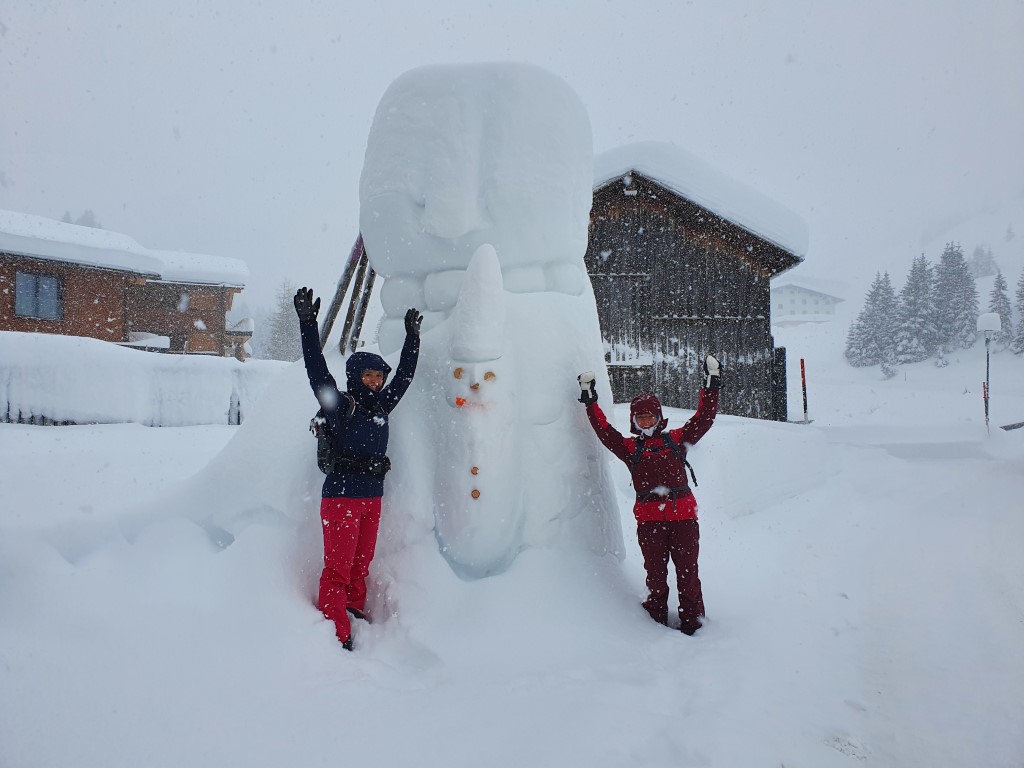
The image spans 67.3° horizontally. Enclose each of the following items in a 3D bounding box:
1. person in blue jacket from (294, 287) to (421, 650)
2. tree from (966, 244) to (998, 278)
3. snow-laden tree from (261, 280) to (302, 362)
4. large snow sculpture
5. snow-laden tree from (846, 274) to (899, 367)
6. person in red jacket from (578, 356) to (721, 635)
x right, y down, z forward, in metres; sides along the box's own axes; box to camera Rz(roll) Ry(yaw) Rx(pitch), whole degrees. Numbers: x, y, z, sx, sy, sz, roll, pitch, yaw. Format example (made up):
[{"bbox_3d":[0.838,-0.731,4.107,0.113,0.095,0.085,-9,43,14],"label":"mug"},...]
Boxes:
[{"bbox_3d":[-0.964,0.527,4.800,0.900,2.220,0.600,1,-2,-34],"label":"person in blue jacket"},{"bbox_3d":[100.939,-26.281,165.000,6.800,7.400,6.000,0,-2,0],"label":"tree"},{"bbox_3d":[-18.259,-4.716,62.000,3.700,7.300,3.700,0,-2,0],"label":"snow-laden tree"},{"bbox_3d":[-0.140,-0.500,6.700,2.250,4.250,2.000,0,-2,7],"label":"large snow sculpture"},{"bbox_3d":[36.459,-6.643,78.000,5.400,9.800,5.400,0,-2,0],"label":"snow-laden tree"},{"bbox_3d":[0.948,0.768,5.300,0.970,1.900,0.500,0,-2,11],"label":"person in red jacket"}]

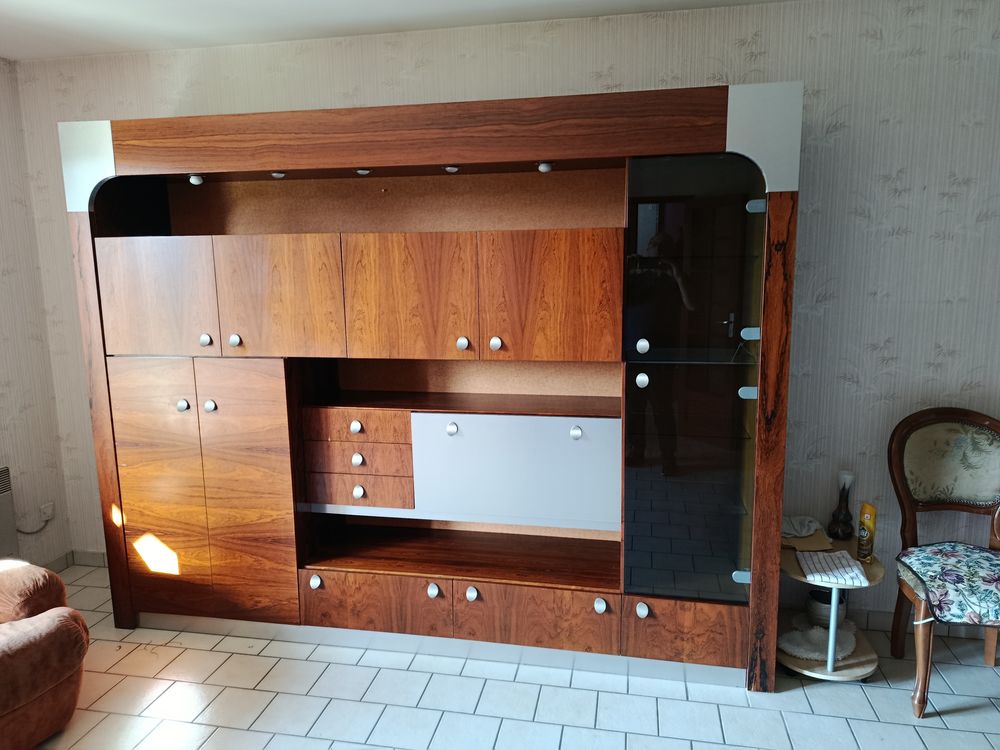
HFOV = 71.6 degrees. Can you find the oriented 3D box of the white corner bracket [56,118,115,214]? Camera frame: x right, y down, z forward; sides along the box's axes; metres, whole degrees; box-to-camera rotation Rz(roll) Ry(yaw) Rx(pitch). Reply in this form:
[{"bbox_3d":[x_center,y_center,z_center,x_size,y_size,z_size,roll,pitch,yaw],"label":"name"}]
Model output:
[{"bbox_3d":[-1.552,-0.788,2.634,0.228,0.328,0.025,1,9,11],"label":"white corner bracket"}]

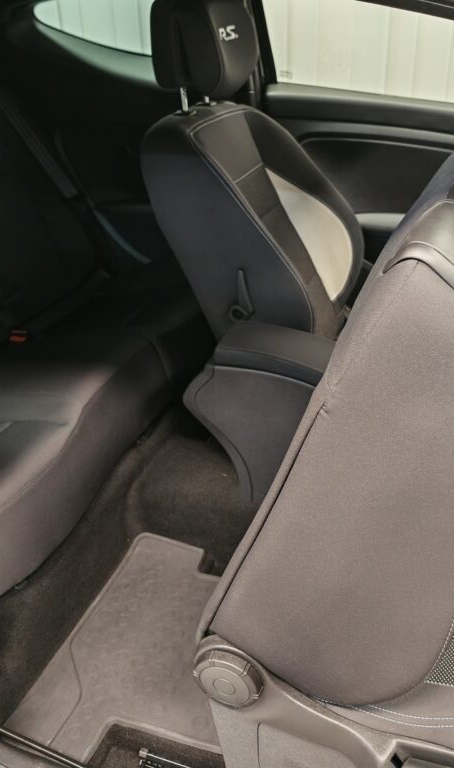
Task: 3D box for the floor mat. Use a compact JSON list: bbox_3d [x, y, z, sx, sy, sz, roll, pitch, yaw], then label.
[{"bbox_3d":[-0.080,0.473,1.218,0.459,0.030,0.507,7,32,18],"label":"floor mat"}]

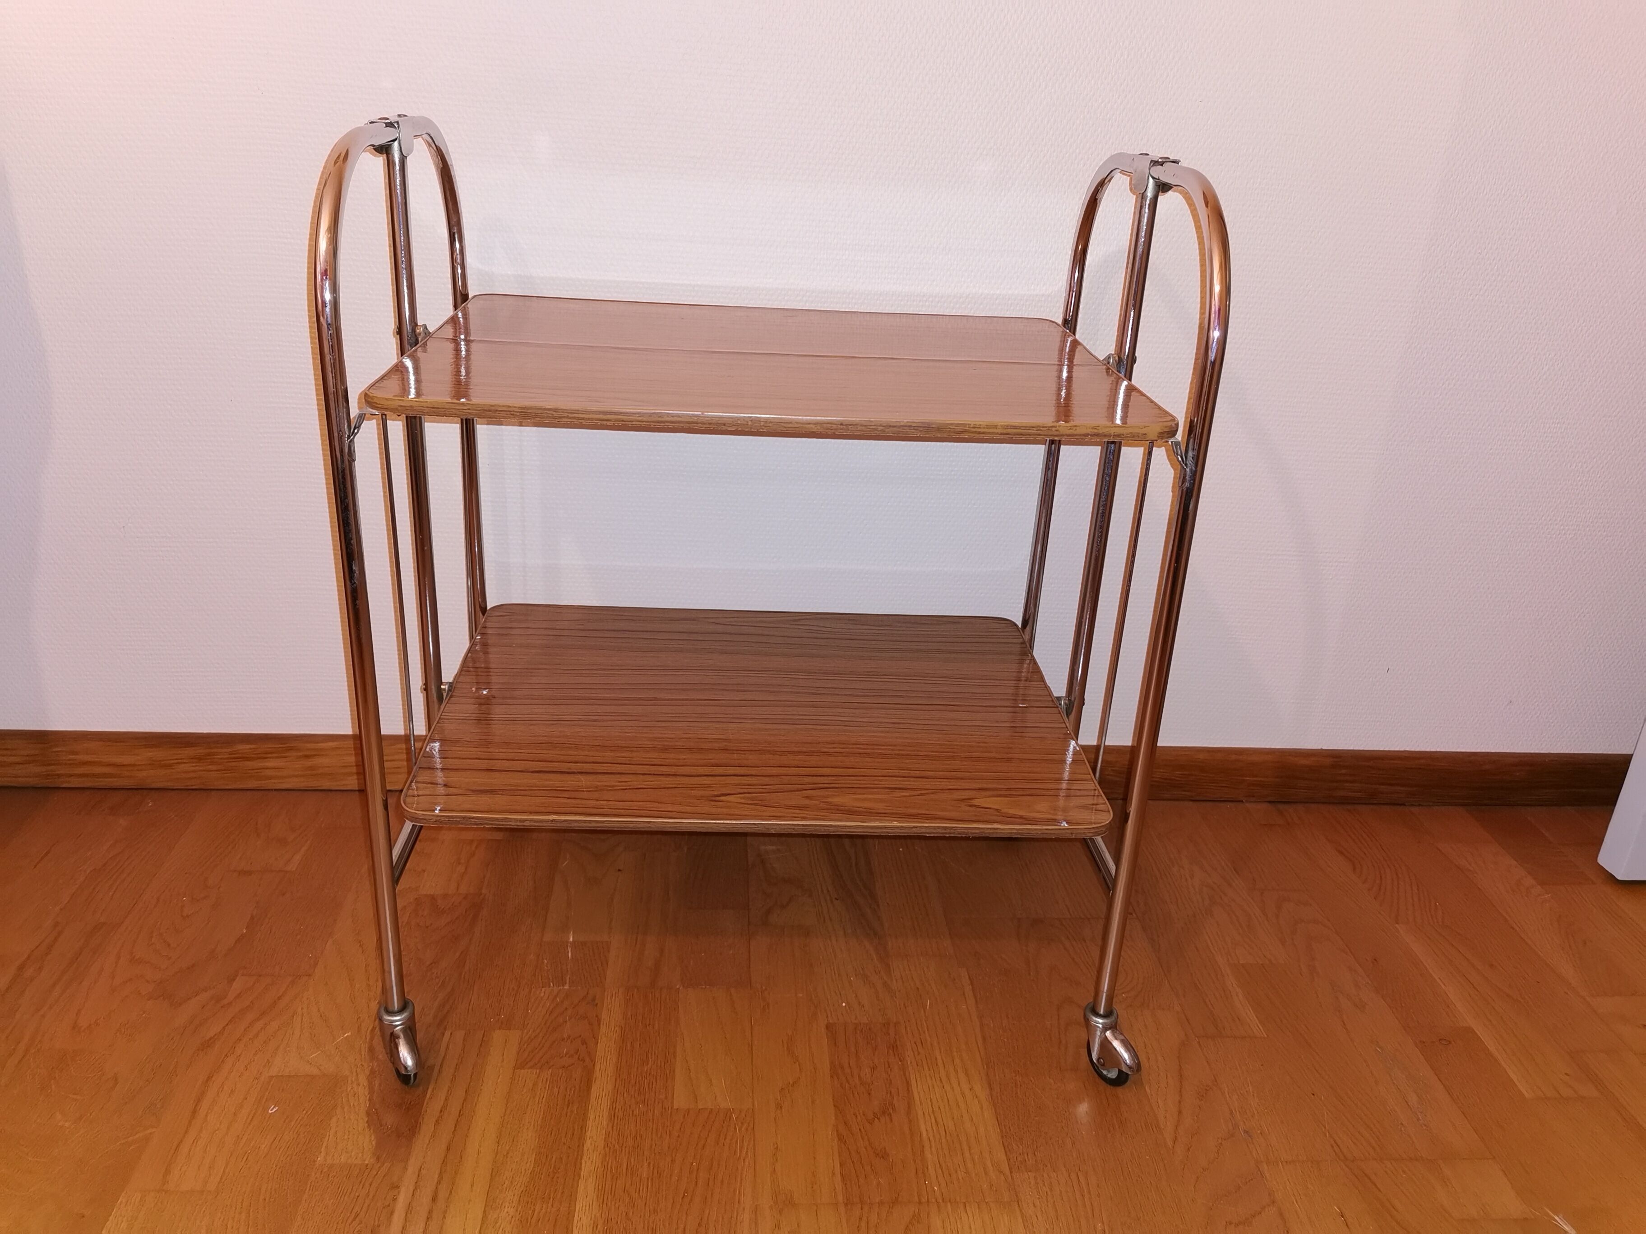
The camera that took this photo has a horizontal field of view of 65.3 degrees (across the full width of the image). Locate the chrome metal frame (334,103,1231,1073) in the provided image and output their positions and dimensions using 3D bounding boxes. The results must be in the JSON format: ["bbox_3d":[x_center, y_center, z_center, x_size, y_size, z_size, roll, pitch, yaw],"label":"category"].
[{"bbox_3d":[-0.051,-0.032,1.155,0.628,0.756,0.454,2,23,-4],"label":"chrome metal frame"}]

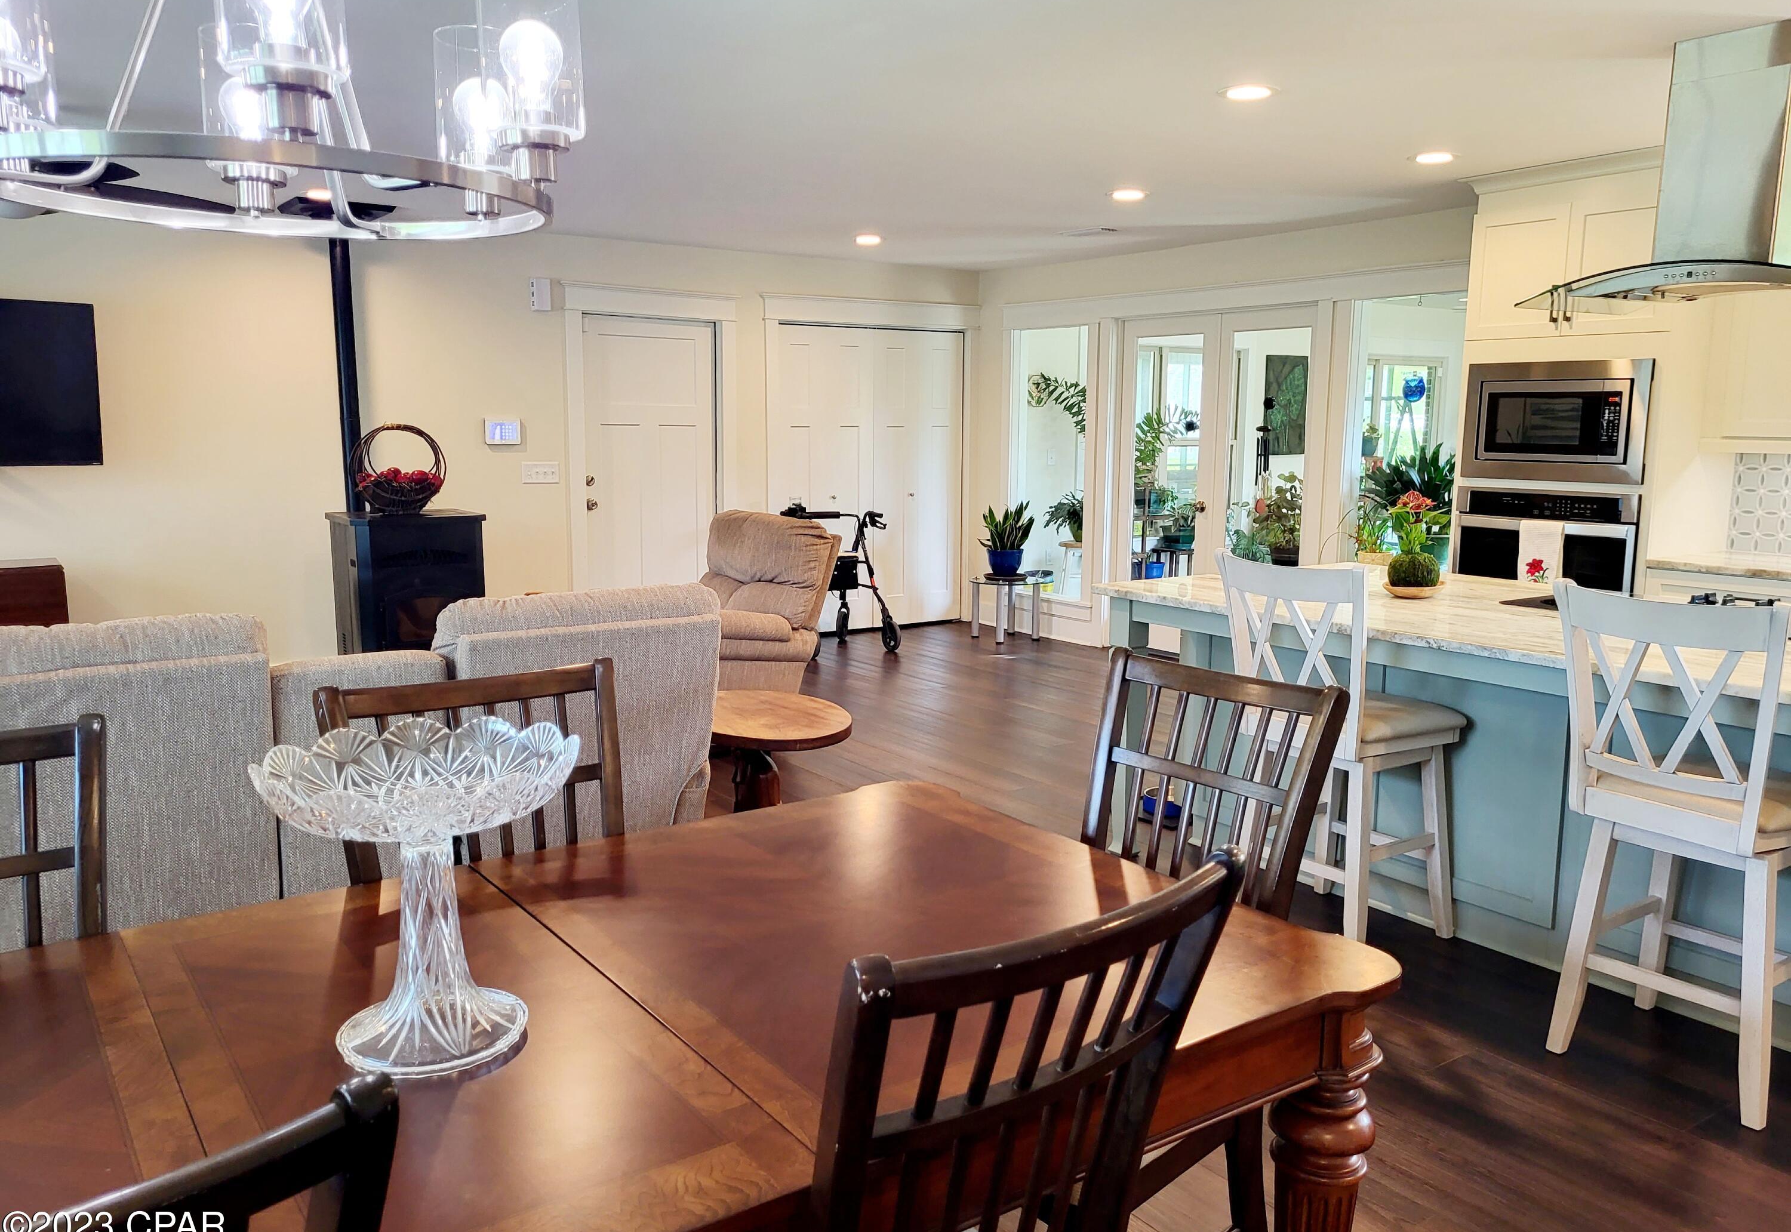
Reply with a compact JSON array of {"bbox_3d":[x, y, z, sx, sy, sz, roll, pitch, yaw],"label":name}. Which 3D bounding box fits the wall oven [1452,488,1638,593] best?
[{"bbox_3d":[2.839,-0.163,5.624,0.600,0.720,0.765,-5,10,-34],"label":"wall oven"}]

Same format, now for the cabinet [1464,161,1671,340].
[{"bbox_3d":[2.873,-1.428,5.435,0.600,0.620,0.810,-5,10,-34],"label":"cabinet"}]

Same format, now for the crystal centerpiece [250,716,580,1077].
[{"bbox_3d":[-0.544,0.322,1.566,0.357,0.336,0.357,-6,10,-34],"label":"crystal centerpiece"}]

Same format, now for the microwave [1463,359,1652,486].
[{"bbox_3d":[2.811,-0.799,5.532,0.420,0.472,0.755,-6,10,-34],"label":"microwave"}]

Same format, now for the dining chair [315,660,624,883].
[{"bbox_3d":[-0.592,0.627,2.205,0.500,1.000,0.560,-5,10,-34],"label":"dining chair"}]

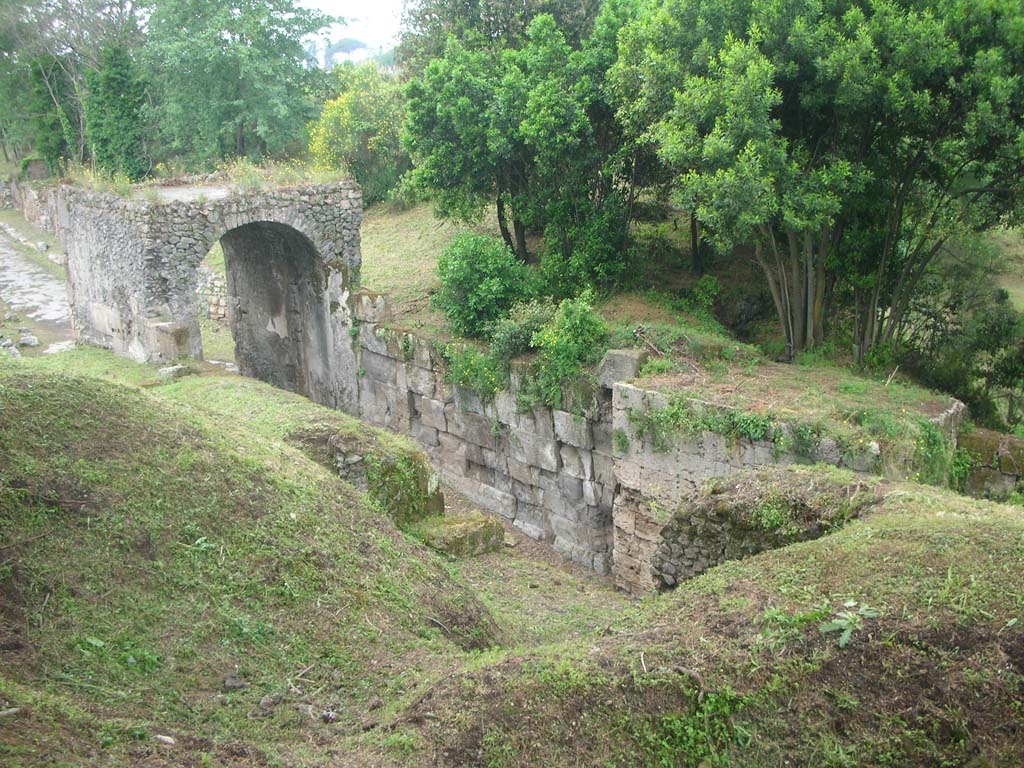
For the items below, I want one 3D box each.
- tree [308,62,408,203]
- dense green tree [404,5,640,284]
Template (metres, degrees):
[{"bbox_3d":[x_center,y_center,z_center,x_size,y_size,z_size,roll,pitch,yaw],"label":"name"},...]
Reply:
[{"bbox_3d":[-4.100,-6.650,27.700,2.900,3.700,2.800,0,15,0],"label":"tree"},{"bbox_3d":[0.270,-5.200,22.200,5.100,5.500,4.600,0,15,0],"label":"dense green tree"}]

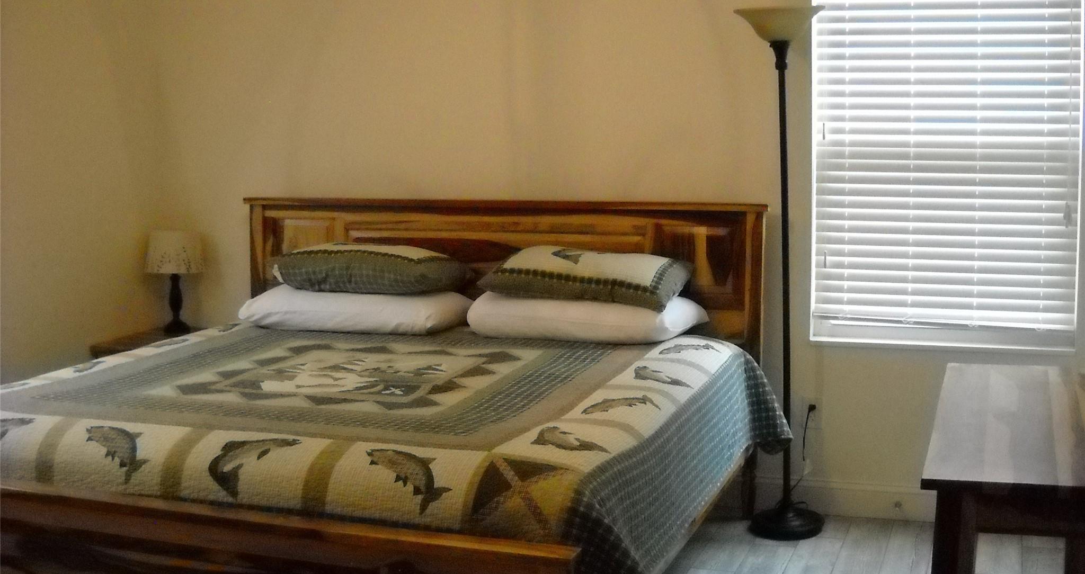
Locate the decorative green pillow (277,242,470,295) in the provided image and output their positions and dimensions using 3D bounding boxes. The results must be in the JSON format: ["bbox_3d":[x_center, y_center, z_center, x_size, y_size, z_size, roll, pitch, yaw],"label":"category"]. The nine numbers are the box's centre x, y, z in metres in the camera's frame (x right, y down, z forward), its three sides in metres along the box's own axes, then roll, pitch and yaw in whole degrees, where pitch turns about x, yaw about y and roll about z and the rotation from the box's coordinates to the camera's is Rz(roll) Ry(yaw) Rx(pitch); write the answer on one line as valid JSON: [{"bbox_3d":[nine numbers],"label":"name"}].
[{"bbox_3d":[-0.629,-0.073,4.719,0.680,0.170,0.460,2,9,20],"label":"decorative green pillow"}]

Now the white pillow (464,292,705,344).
[{"bbox_3d":[0.170,0.100,4.446,0.830,0.155,0.470,2,9,20],"label":"white pillow"}]

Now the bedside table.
[{"bbox_3d":[-1.470,0.486,5.179,0.455,0.580,0.500,2,9,20],"label":"bedside table"}]

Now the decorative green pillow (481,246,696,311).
[{"bbox_3d":[0.149,-0.037,4.458,0.670,0.150,0.450,6,19,18],"label":"decorative green pillow"}]

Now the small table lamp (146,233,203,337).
[{"bbox_3d":[-1.504,-0.015,5.248,0.240,0.415,0.240,2,9,20],"label":"small table lamp"}]

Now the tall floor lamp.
[{"bbox_3d":[0.820,-0.044,4.360,0.305,1.810,0.305,2,9,20],"label":"tall floor lamp"}]

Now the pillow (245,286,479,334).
[{"bbox_3d":[-0.696,0.068,4.766,0.840,0.155,0.470,2,9,20],"label":"pillow"}]

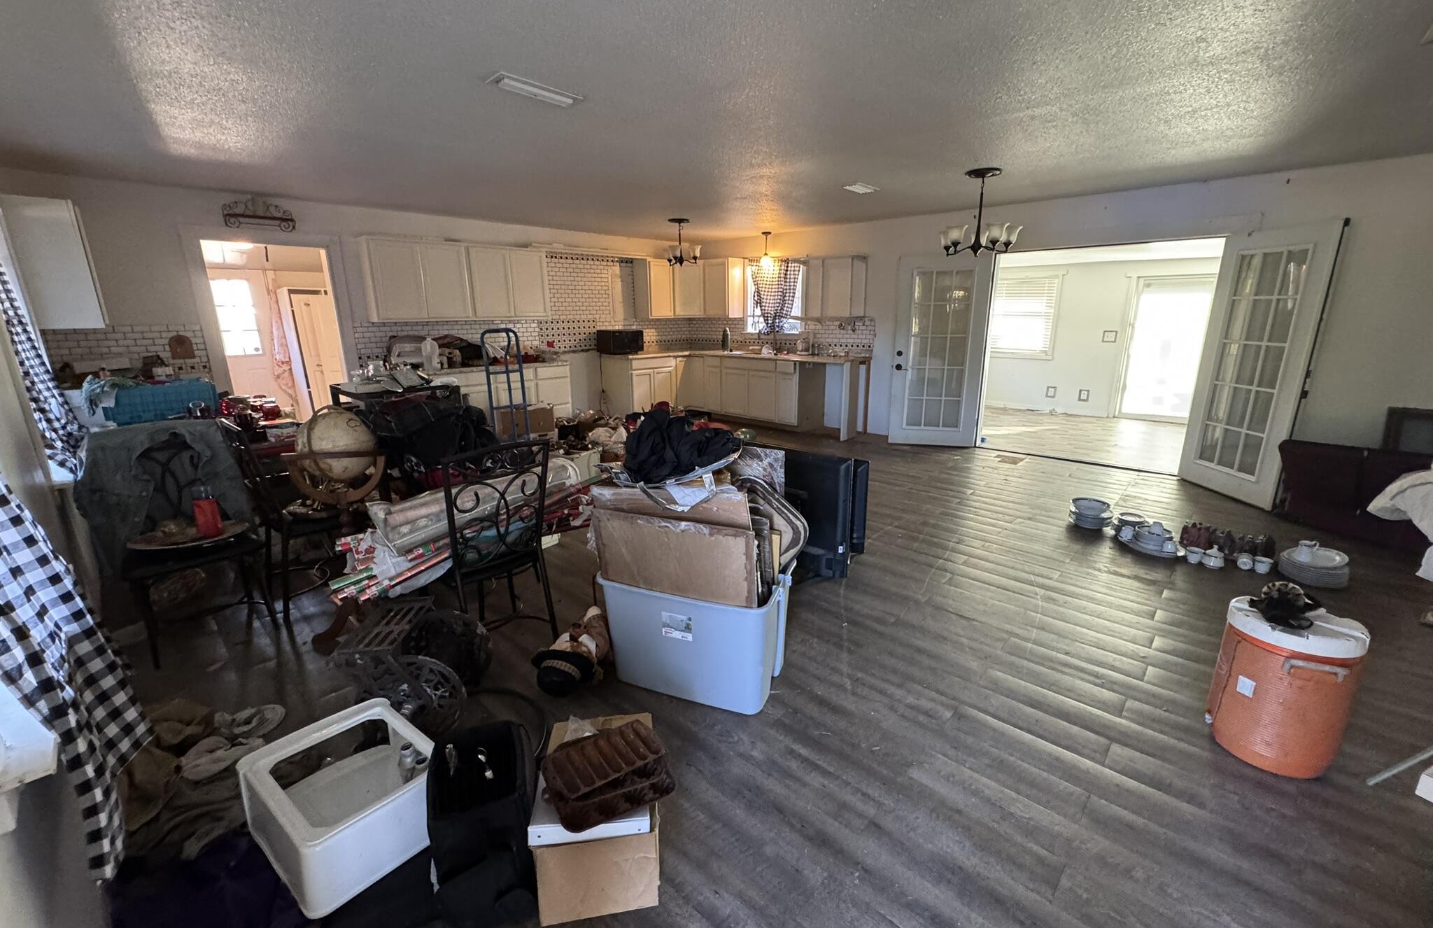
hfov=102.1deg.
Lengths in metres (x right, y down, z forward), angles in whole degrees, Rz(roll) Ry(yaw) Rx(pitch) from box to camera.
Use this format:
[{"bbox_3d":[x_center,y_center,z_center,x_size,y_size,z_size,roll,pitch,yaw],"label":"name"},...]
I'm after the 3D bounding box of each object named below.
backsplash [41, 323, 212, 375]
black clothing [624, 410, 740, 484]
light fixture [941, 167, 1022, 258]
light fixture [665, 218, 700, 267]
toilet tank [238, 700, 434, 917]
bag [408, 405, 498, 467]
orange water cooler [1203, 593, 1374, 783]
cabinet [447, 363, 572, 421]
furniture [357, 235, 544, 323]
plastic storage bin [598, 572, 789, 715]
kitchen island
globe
[{"bbox_3d":[-4.662,-0.894,4.643,0.020,0.410,0.930,12,20,40],"label":"backsplash"},{"bbox_3d":[-0.140,-0.077,2.322,0.420,0.230,0.340,5,15,21],"label":"black clothing"},{"bbox_3d":[1.991,-1.888,4.391,0.600,0.595,0.600,13,20,41],"label":"light fixture"},{"bbox_3d":[-0.414,-2.490,6.542,0.420,0.481,0.420,13,20,41],"label":"light fixture"},{"bbox_3d":[-1.050,0.959,1.683,0.410,0.225,0.407,16,18,32],"label":"toilet tank"},{"bbox_3d":[-1.660,-0.173,3.650,0.530,0.360,0.320,-4,15,-13],"label":"bag"},{"bbox_3d":[1.929,0.757,1.998,0.350,0.500,0.350,7,17,26],"label":"orange water cooler"},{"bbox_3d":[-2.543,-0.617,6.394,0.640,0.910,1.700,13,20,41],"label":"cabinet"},{"bbox_3d":[-2.771,-1.976,6.340,0.320,0.760,1.910,12,20,40],"label":"furniture"},{"bbox_3d":[-0.056,0.666,2.455,0.710,0.480,0.460,5,16,21],"label":"plastic storage bin"},{"bbox_3d":[0.131,-0.956,7.629,3.330,0.920,1.550,12,20,40],"label":"kitchen island"},{"bbox_3d":[-1.696,-0.088,2.594,0.315,0.325,0.315,13,20,41],"label":"globe"}]

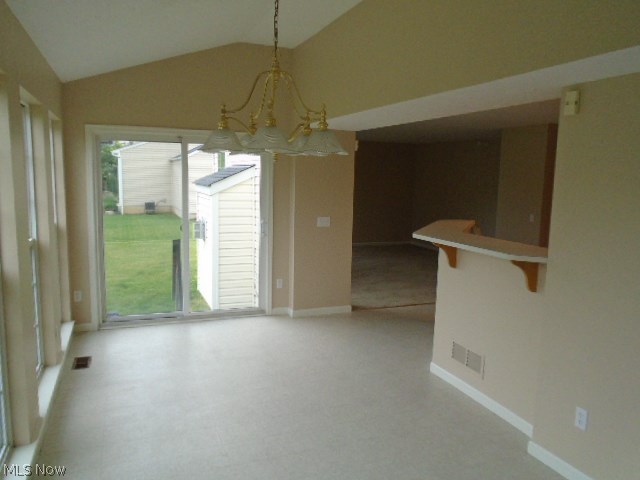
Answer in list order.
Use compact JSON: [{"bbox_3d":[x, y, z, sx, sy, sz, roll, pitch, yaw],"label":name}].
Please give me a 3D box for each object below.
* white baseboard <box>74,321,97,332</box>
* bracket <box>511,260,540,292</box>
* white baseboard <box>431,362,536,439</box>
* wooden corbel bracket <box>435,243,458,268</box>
[{"bbox_3d":[-2.423,0.897,4.903,0.175,0.081,0.018,-2,8,-22],"label":"white baseboard"},{"bbox_3d":[1.274,0.218,3.007,0.203,0.224,0.038,-2,8,-22],"label":"bracket"},{"bbox_3d":[1.182,1.170,3.557,0.018,0.081,1.193,-2,8,-22],"label":"white baseboard"},{"bbox_3d":[0.970,0.111,3.734,0.203,0.224,0.038,-2,8,-22],"label":"wooden corbel bracket"}]

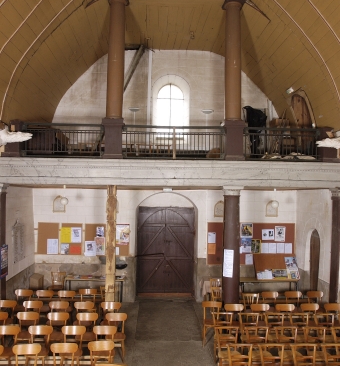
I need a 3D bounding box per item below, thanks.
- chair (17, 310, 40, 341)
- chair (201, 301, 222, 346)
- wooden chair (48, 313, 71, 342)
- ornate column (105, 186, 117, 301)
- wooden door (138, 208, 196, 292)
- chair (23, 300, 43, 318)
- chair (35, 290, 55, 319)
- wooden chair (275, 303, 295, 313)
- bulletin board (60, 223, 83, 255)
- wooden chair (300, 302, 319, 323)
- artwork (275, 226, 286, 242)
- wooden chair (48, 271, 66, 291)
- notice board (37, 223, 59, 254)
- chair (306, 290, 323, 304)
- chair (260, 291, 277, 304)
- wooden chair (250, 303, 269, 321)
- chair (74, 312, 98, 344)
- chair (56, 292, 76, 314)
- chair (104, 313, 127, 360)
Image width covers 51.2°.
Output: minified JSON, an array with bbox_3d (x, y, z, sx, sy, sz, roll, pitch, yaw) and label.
[{"bbox_3d":[-2.758,2.925,6.702,0.430,0.790,0.450,1,-1,-3],"label":"chair"},{"bbox_3d":[0.923,2.955,7.463,0.420,0.780,0.470,1,-2,-2],"label":"chair"},{"bbox_3d":[-2.170,2.937,6.713,0.430,0.790,0.450,1,-1,-3],"label":"wooden chair"},{"bbox_3d":[-1.286,1.673,7.756,0.210,3.238,0.210,1,-2,-3],"label":"ornate column"},{"bbox_3d":[-0.113,2.100,10.909,1.724,2.691,0.100,1,-1,-3],"label":"wooden door"},{"bbox_3d":[-2.755,2.810,6.990,0.430,0.820,0.480,1,-2,-6],"label":"chair"},{"bbox_3d":[-2.958,2.945,8.223,0.420,0.780,0.470,1,-2,-3],"label":"chair"},{"bbox_3d":[2.529,3.051,7.533,0.430,0.790,0.450,1,-1,-3],"label":"wooden chair"},{"bbox_3d":[-2.804,1.626,10.199,0.591,0.903,0.030,1,-1,-3],"label":"bulletin board"},{"bbox_3d":[3.002,2.972,7.360,0.420,0.780,0.470,1,-2,-3],"label":"wooden chair"},{"bbox_3d":[3.208,1.482,10.300,0.300,0.420,0.010,1,-2,-3],"label":"artwork"},{"bbox_3d":[-3.021,2.864,9.454,0.430,0.860,0.470,1,-2,-3],"label":"wooden chair"},{"bbox_3d":[-3.357,1.543,9.820,0.590,0.890,0.030,1,-2,-3],"label":"notice board"},{"bbox_3d":[3.613,3.099,8.604,0.430,0.790,0.450,1,-1,-3],"label":"chair"},{"bbox_3d":[2.339,2.942,8.039,0.430,0.820,0.480,1,-2,-1],"label":"chair"},{"bbox_3d":[1.974,3.039,7.499,0.430,0.790,0.450,1,-1,-3],"label":"wooden chair"},{"bbox_3d":[-1.510,2.832,6.391,0.430,0.820,0.480,1,-2,-8],"label":"chair"},{"bbox_3d":[-2.323,2.864,7.820,0.430,0.820,0.480,1,-2,-5],"label":"chair"},{"bbox_3d":[-1.016,2.904,6.623,0.420,0.780,0.470,1,-2,-3],"label":"chair"}]

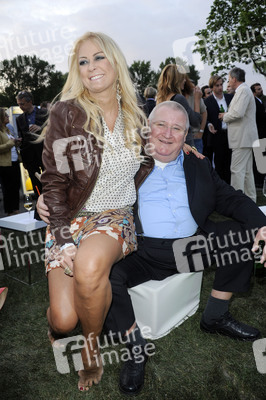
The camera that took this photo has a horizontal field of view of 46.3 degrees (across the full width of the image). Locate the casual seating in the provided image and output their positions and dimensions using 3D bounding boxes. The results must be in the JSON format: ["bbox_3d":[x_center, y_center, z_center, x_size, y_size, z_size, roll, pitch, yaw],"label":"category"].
[{"bbox_3d":[0.098,0.532,1.894,0.420,0.295,0.420,6,13,43],"label":"casual seating"}]

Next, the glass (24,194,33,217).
[{"bbox_3d":[-0.805,0.050,2.400,0.069,0.188,0.069,-1,15,0],"label":"glass"}]

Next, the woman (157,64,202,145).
[{"bbox_3d":[0.469,-0.408,3.027,0.460,1.732,0.470,-8,10,-28],"label":"woman"}]

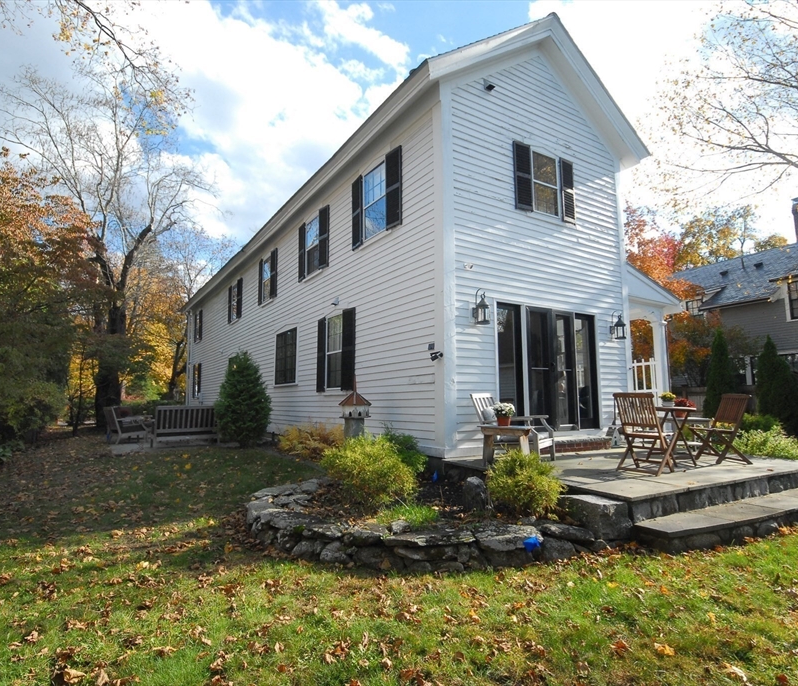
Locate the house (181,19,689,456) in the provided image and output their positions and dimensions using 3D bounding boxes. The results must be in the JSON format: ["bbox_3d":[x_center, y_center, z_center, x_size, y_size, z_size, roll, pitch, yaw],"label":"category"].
[{"bbox_3d":[-2.890,-0.798,18.654,7.100,8.000,23.600,4,-8,-32],"label":"house"}]

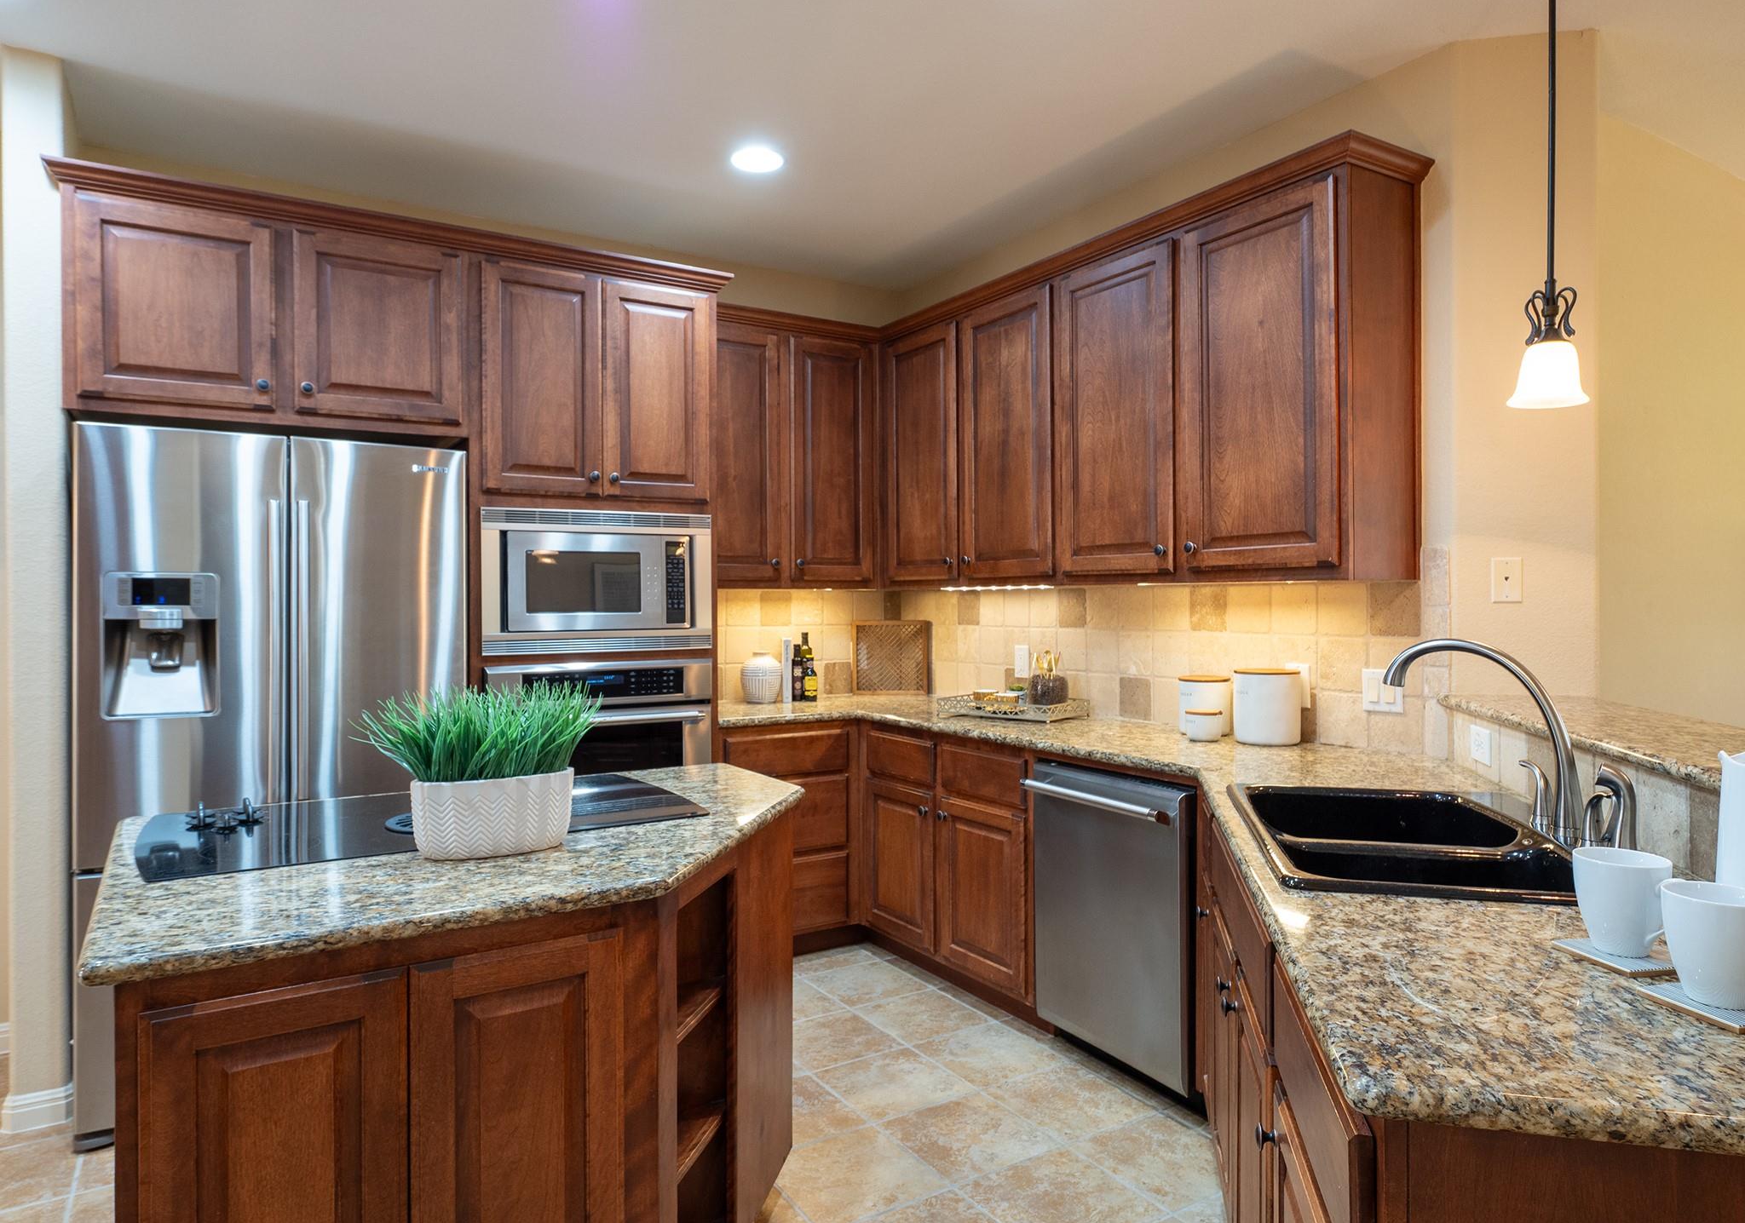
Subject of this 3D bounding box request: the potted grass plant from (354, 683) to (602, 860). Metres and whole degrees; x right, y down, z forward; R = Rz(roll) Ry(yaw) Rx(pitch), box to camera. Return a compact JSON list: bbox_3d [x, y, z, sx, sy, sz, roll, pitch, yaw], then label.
[{"bbox_3d":[-0.695,0.275,1.760,0.395,0.285,0.240,0,0,-31],"label":"potted grass plant"}]

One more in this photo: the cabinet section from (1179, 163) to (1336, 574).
[{"bbox_3d":[1.169,-0.603,2.817,0.340,0.990,0.509,-1,1,-33],"label":"cabinet section"}]

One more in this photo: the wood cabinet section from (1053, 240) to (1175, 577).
[{"bbox_3d":[0.887,-0.605,3.252,0.340,0.990,0.507,-1,1,-33],"label":"wood cabinet section"}]

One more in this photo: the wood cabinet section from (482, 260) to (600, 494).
[{"bbox_3d":[-1.191,-0.728,3.443,0.377,0.720,0.550,-1,1,-30],"label":"wood cabinet section"}]

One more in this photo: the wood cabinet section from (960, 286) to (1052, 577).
[{"bbox_3d":[0.607,-0.608,3.684,0.340,0.990,0.515,-1,1,-33],"label":"wood cabinet section"}]

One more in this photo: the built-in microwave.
[{"bbox_3d":[-0.992,-0.096,3.493,0.753,0.458,0.460,0,0,-31],"label":"built-in microwave"}]

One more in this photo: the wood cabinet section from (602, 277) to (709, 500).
[{"bbox_3d":[-0.862,-0.731,3.636,0.382,0.720,0.550,-1,1,-30],"label":"wood cabinet section"}]

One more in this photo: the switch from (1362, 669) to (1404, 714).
[{"bbox_3d":[1.372,0.214,2.708,0.012,0.116,0.116,0,0,-34],"label":"switch"}]

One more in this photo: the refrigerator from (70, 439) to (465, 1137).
[{"bbox_3d":[-1.731,0.426,2.983,0.898,1.775,0.820,0,0,-31],"label":"refrigerator"}]

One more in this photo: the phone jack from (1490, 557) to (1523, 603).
[{"bbox_3d":[1.603,-0.078,2.545,0.070,0.115,0.009,0,0,11],"label":"phone jack"}]

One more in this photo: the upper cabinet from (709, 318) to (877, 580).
[{"bbox_3d":[-0.400,-0.599,4.103,0.830,1.041,0.331,0,0,-31],"label":"upper cabinet"}]

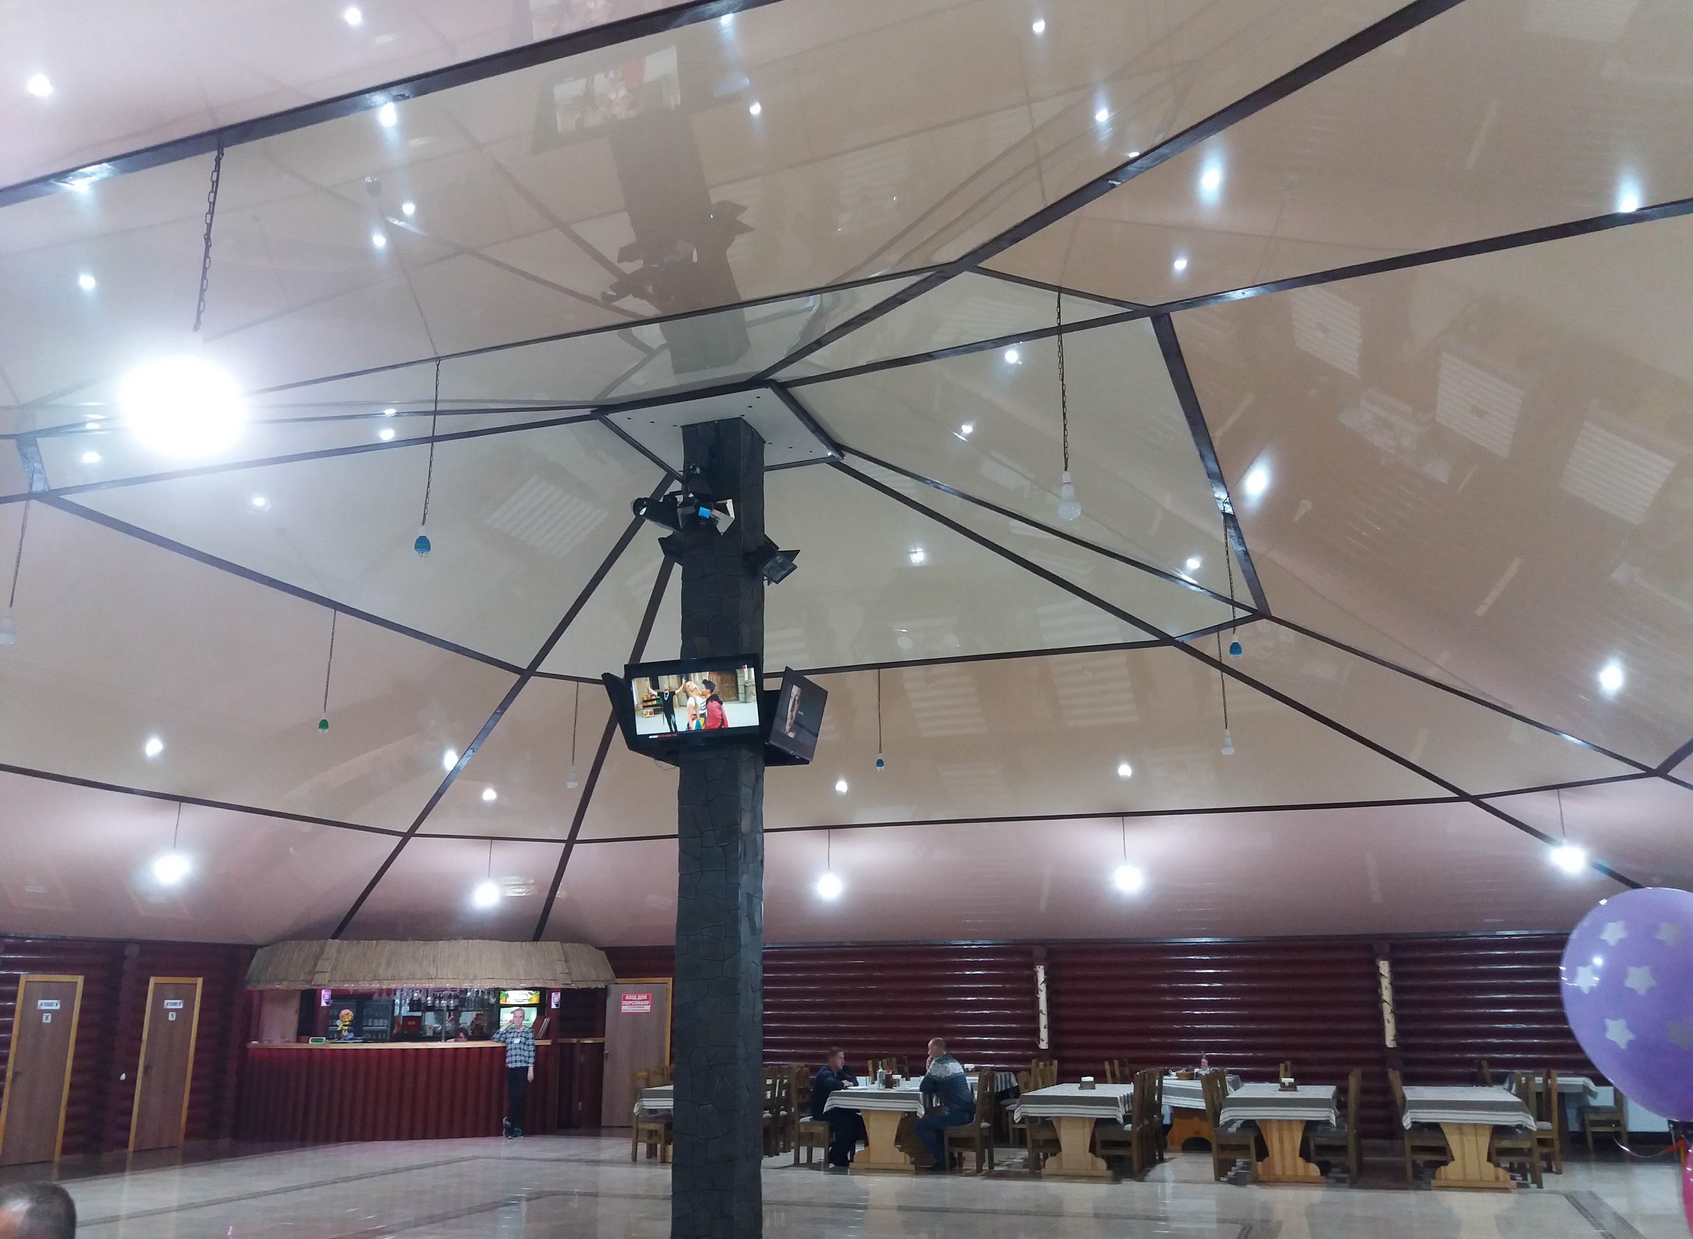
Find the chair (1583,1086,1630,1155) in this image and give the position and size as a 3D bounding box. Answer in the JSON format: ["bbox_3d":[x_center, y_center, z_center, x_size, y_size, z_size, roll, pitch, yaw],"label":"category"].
[{"bbox_3d":[8.726,5.632,15.835,0.470,0.980,0.450,-6,-17,19],"label":"chair"}]

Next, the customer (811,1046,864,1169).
[{"bbox_3d":[-0.085,5.354,15.088,0.650,1.230,0.500,-6,-17,19],"label":"customer"}]

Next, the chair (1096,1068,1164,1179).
[{"bbox_3d":[2.745,5.014,13.725,0.500,1.000,0.430,-6,-16,19],"label":"chair"}]

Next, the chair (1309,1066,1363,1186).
[{"bbox_3d":[4.685,4.839,13.114,0.500,1.000,0.430,-6,-16,19],"label":"chair"}]

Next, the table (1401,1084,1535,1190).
[{"bbox_3d":[6.093,5.100,13.515,1.030,0.770,2.100,-6,-17,19],"label":"table"}]

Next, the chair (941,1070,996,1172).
[{"bbox_3d":[1.279,5.271,14.411,0.480,1.000,0.450,-6,-17,19],"label":"chair"}]

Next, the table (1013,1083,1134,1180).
[{"bbox_3d":[2.509,5.257,14.135,0.970,0.760,1.820,-6,-16,19],"label":"table"}]

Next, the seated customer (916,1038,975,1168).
[{"bbox_3d":[1.055,5.143,14.540,0.660,1.330,0.520,-6,-17,19],"label":"seated customer"}]

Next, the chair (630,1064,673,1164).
[{"bbox_3d":[-2.135,5.648,15.648,0.480,1.000,0.450,-6,-17,19],"label":"chair"}]

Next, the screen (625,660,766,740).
[{"bbox_3d":[-0.928,0.509,8.463,0.890,0.515,0.080,-6,-4,19],"label":"screen"}]

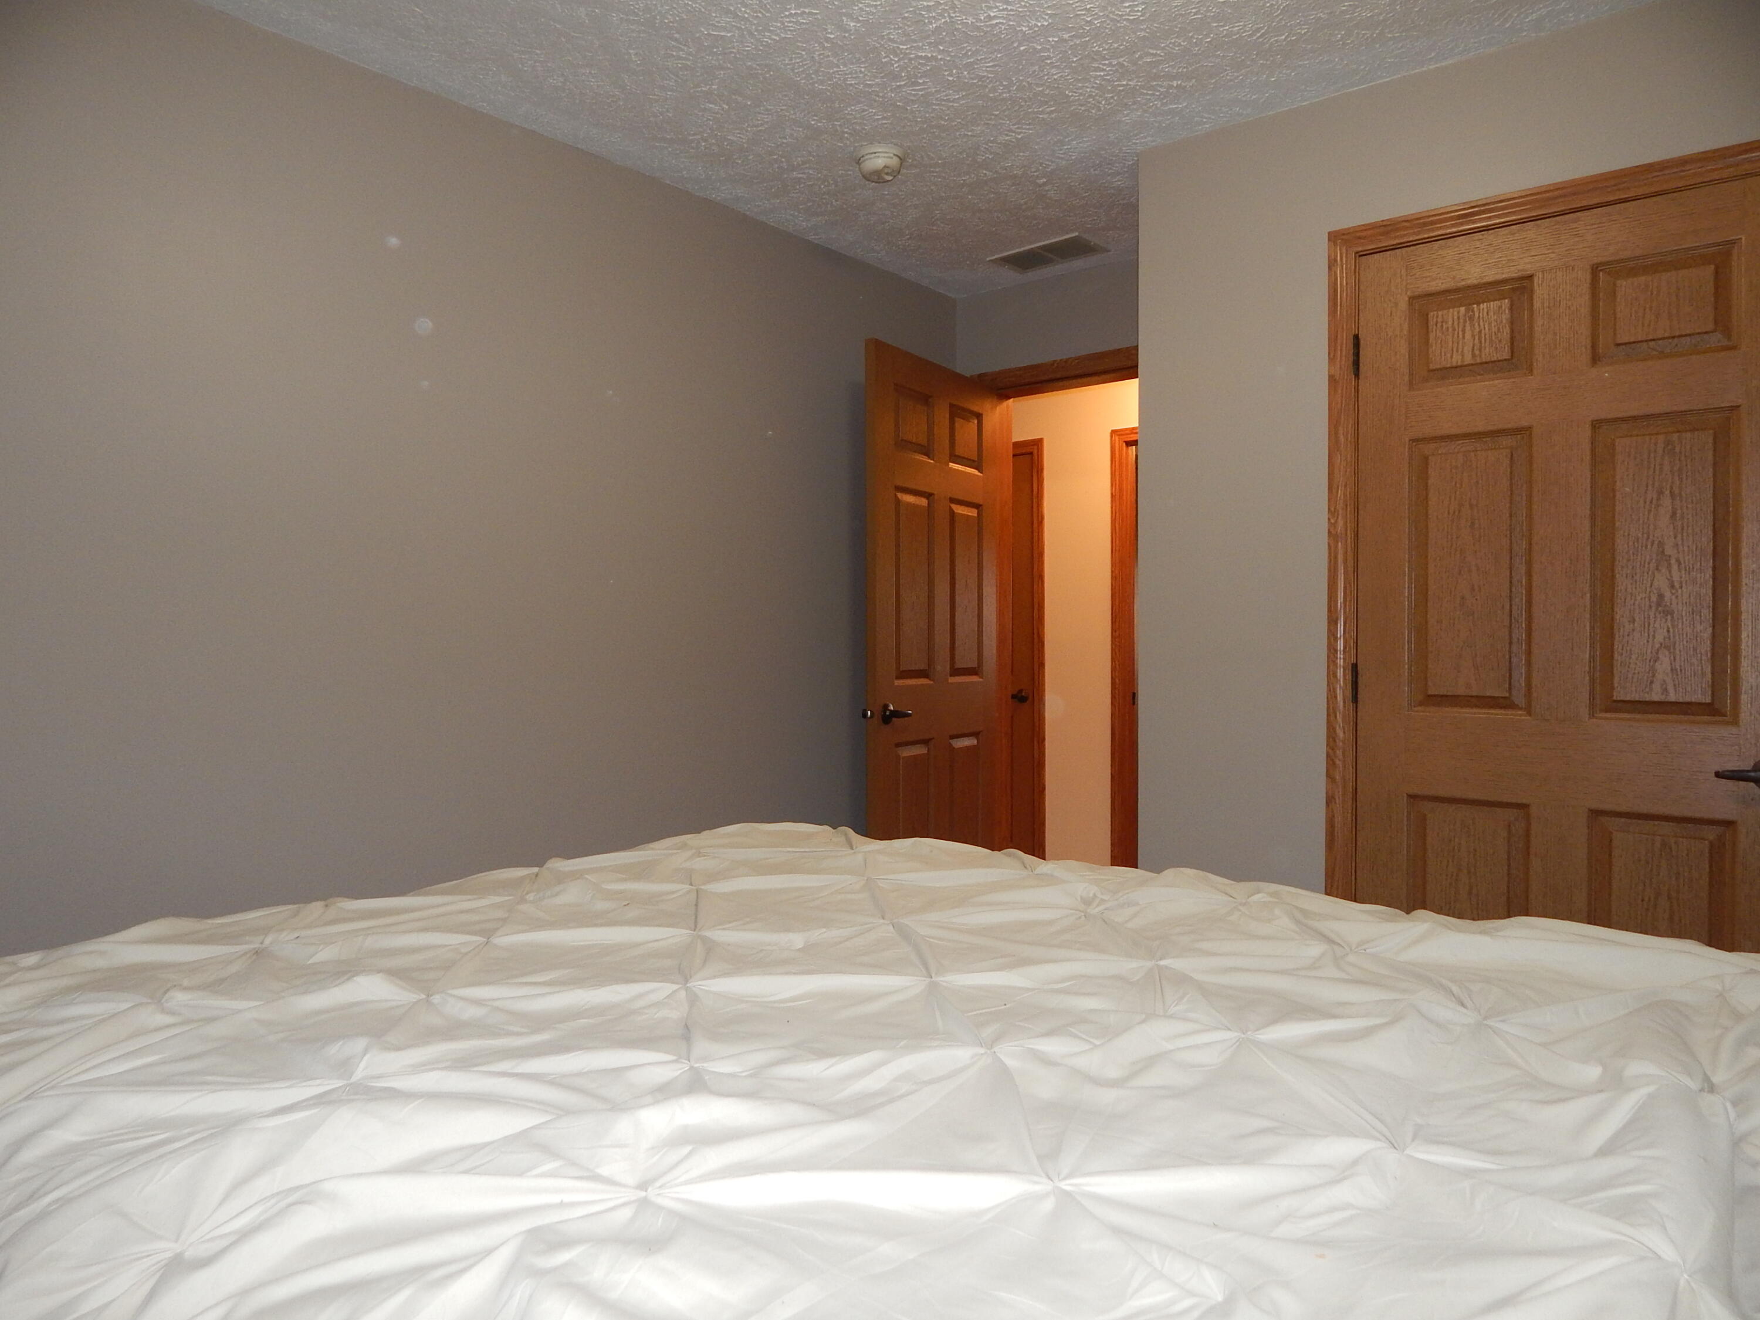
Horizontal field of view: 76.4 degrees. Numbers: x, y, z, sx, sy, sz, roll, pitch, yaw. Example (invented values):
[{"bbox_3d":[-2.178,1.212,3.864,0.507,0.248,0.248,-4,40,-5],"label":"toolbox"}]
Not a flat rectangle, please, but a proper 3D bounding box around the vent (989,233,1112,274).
[{"bbox_3d":[0.555,-1.328,3.679,0.357,0.014,0.192,1,2,43],"label":"vent"}]

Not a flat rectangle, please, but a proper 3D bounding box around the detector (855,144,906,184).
[{"bbox_3d":[0.002,-1.280,2.898,0.133,0.054,0.133,0,2,0],"label":"detector"}]

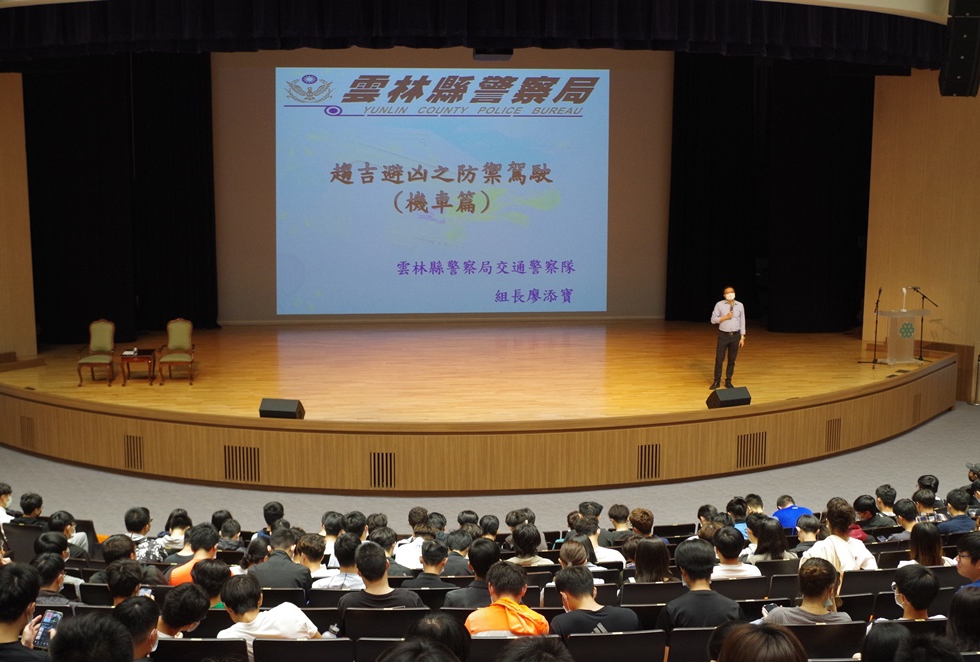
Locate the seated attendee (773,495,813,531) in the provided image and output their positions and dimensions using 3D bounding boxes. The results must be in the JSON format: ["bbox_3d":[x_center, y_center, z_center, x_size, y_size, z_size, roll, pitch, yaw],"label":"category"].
[{"bbox_3d":[3.260,2.387,13.116,0.480,1.120,0.760,-2,9,-13],"label":"seated attendee"}]

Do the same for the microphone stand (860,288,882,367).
[{"bbox_3d":[7.249,-0.090,21.978,0.540,1.470,0.560,3,9,17],"label":"microphone stand"}]

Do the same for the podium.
[{"bbox_3d":[7.913,0.074,22.306,0.850,1.060,0.550,-3,9,-18],"label":"podium"}]

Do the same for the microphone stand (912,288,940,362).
[{"bbox_3d":[8.362,-0.151,22.424,0.550,1.460,0.500,1,9,8],"label":"microphone stand"}]

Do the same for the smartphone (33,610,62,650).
[{"bbox_3d":[-1.927,1.304,5.081,0.078,0.163,0.009,9,-31,3],"label":"smartphone"}]

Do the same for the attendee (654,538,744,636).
[{"bbox_3d":[1.045,1.686,6.379,0.480,1.280,0.750,-1,9,-9],"label":"attendee"}]

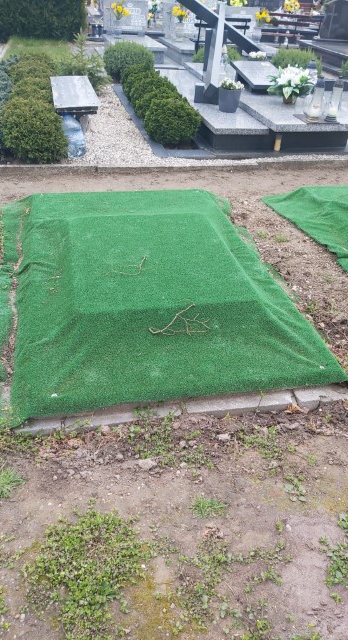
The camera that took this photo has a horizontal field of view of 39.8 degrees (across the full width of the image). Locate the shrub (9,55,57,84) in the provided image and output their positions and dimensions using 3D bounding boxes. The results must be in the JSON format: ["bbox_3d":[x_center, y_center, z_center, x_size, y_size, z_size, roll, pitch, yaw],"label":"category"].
[{"bbox_3d":[-1.682,-2.845,5.716,0.550,0.490,0.550,-4,36,-11],"label":"shrub"}]

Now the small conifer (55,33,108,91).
[{"bbox_3d":[-1.169,-3.363,6.289,0.740,0.720,0.700,-4,36,-11],"label":"small conifer"}]

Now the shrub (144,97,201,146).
[{"bbox_3d":[-0.020,-1.916,4.641,0.540,0.420,0.540,-4,36,-11],"label":"shrub"}]

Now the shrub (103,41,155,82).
[{"bbox_3d":[-0.649,-3.759,6.994,0.730,0.530,0.730,-5,36,-12],"label":"shrub"}]

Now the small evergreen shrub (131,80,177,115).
[{"bbox_3d":[-0.207,-2.462,5.383,0.530,0.420,0.530,-4,36,-11],"label":"small evergreen shrub"}]

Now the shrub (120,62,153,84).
[{"bbox_3d":[-0.439,-3.131,6.302,0.500,0.410,0.500,-4,36,-11],"label":"shrub"}]

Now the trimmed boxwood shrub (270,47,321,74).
[{"bbox_3d":[1.875,-3.847,7.345,0.730,0.520,0.720,-5,36,-12],"label":"trimmed boxwood shrub"}]

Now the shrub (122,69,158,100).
[{"bbox_3d":[-0.330,-2.742,5.681,0.520,0.420,0.520,-5,36,-12],"label":"shrub"}]

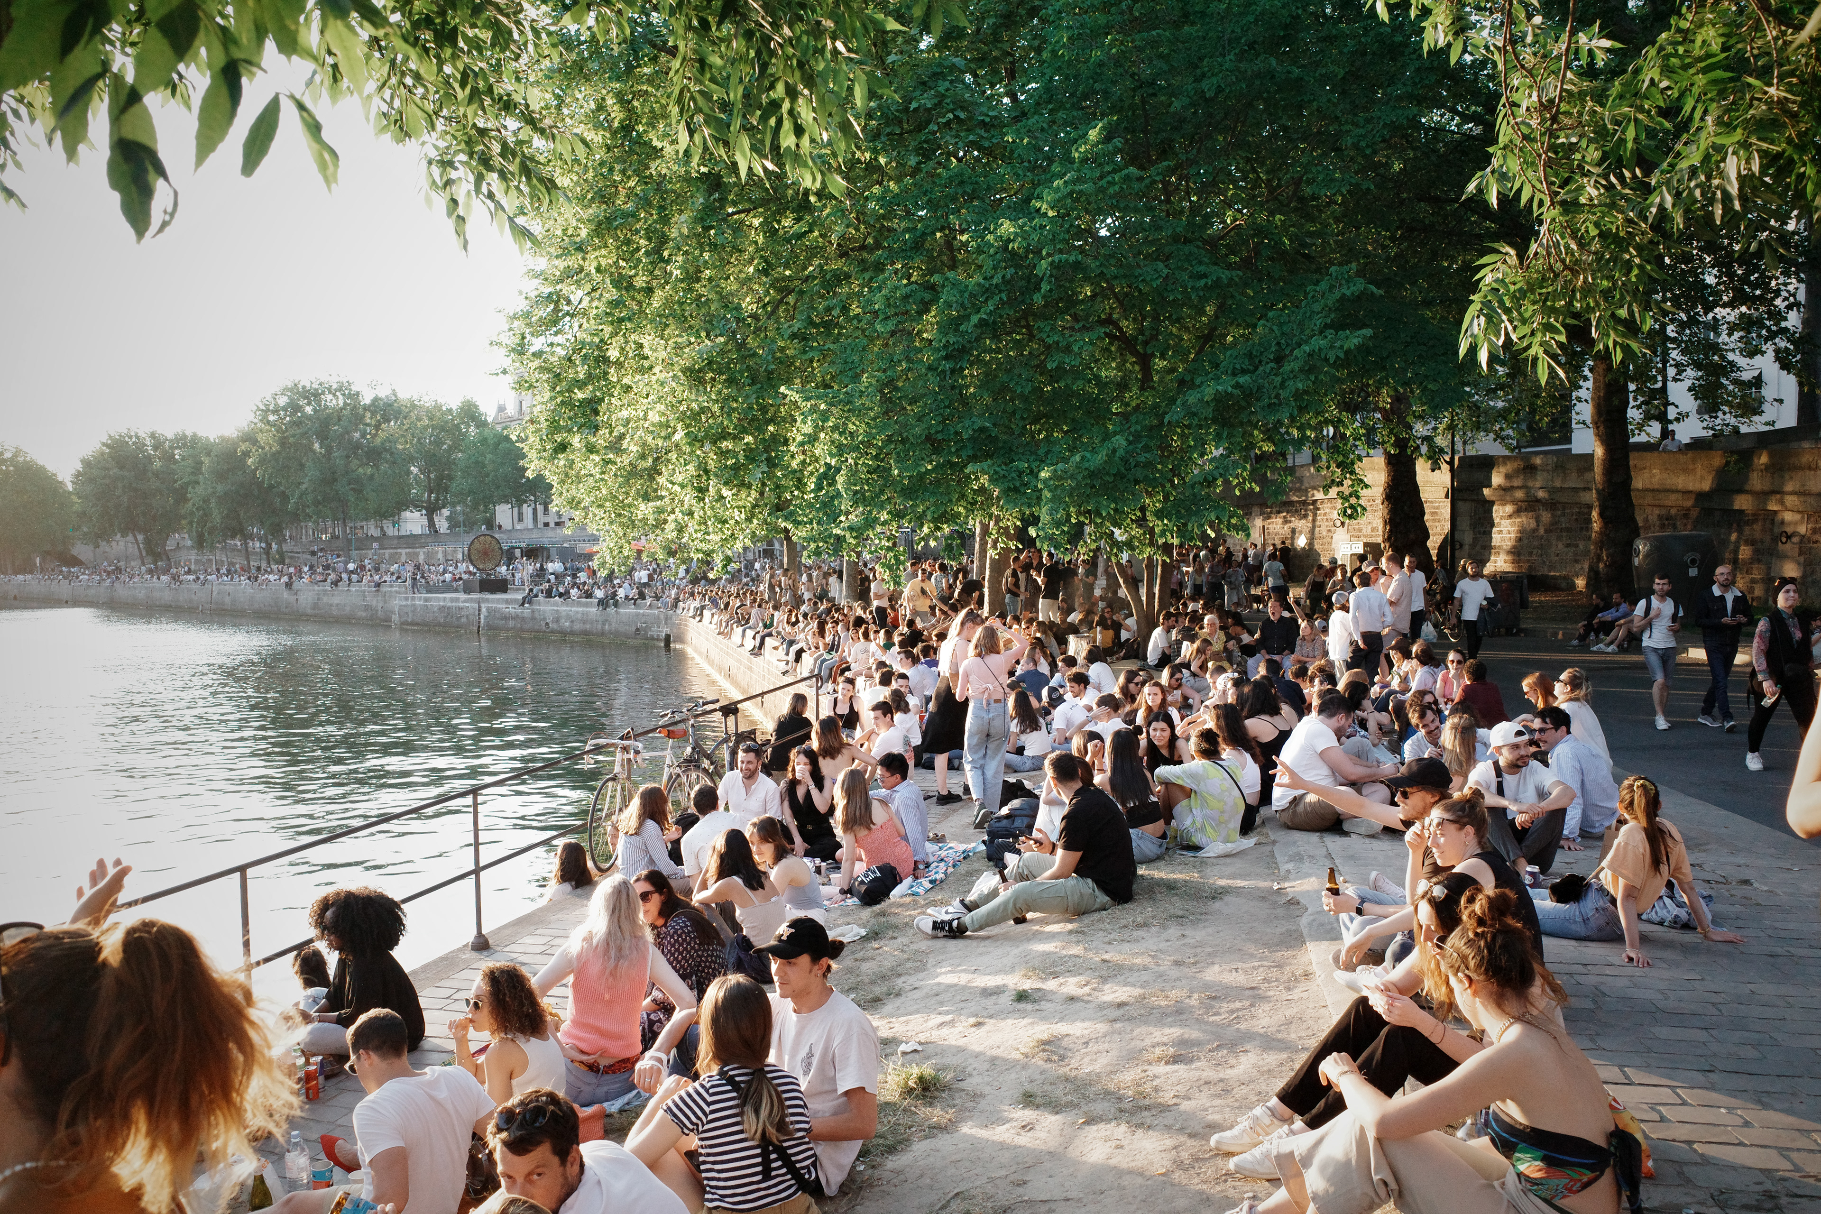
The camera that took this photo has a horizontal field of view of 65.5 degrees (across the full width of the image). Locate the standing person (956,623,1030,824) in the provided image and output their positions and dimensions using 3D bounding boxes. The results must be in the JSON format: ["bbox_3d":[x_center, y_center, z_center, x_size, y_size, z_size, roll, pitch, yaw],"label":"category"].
[{"bbox_3d":[0.676,0.956,11.600,0.570,1.670,0.500,0,3,5],"label":"standing person"}]

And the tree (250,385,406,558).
[{"bbox_3d":[-48.717,-10.791,118.000,12.500,16.000,11.500,-1,3,-17],"label":"tree"}]

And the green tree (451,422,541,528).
[{"bbox_3d":[-31.995,-9.947,110.000,7.800,8.800,7.600,-1,2,-18],"label":"green tree"}]

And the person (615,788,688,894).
[{"bbox_3d":[-1.739,1.574,9.700,0.720,0.731,0.500,-2,2,-44],"label":"person"}]

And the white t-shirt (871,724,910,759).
[{"bbox_3d":[-0.136,1.233,11.800,0.360,0.540,0.460,0,3,18],"label":"white t-shirt"}]

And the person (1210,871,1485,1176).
[{"bbox_3d":[1.419,1.268,4.380,0.970,0.900,0.450,-1,3,-9],"label":"person"}]

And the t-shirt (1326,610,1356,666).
[{"bbox_3d":[5.075,0.352,16.700,0.400,0.630,0.280,2,4,41],"label":"t-shirt"}]

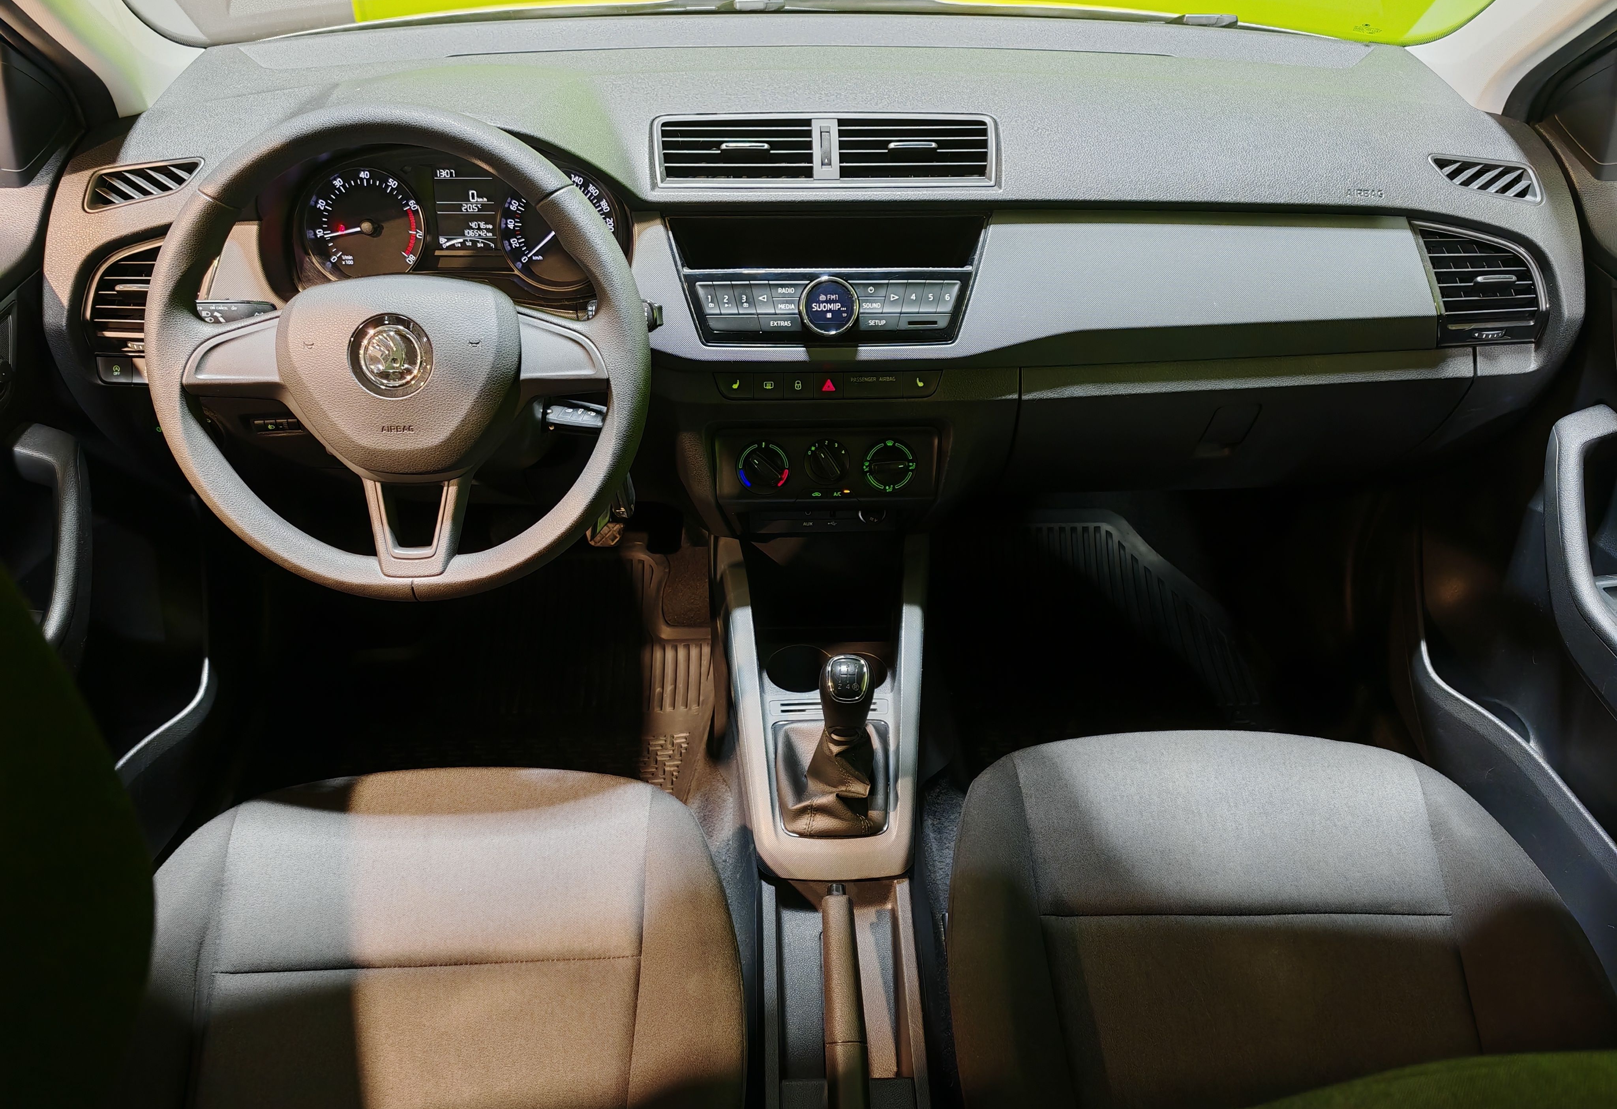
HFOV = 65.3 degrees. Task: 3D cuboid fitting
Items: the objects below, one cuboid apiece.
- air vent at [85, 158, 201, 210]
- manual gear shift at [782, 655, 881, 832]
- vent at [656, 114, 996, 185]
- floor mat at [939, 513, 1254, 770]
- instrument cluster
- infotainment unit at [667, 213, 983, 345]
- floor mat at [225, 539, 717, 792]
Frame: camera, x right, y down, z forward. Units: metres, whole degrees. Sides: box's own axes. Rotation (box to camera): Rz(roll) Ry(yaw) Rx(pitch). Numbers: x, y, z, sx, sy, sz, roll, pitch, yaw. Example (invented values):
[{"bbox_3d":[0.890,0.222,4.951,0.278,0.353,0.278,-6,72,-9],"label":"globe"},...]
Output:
[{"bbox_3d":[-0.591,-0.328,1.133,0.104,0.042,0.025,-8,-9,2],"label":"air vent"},{"bbox_3d":[0.019,0.134,1.048,0.088,0.155,0.120,0,34,-1],"label":"manual gear shift"},{"bbox_3d":[0.016,-0.373,1.168,0.308,0.065,0.045,0,12,-1],"label":"vent"},{"bbox_3d":[0.390,0.158,1.557,0.460,0.100,0.620,0,34,-1],"label":"floor mat"},{"bbox_3d":[-0.322,-0.301,1.170,0.308,0.142,0.070,0,10,-1],"label":"instrument cluster"},{"bbox_3d":[0.013,-0.234,1.070,0.262,0.110,0.055,0,13,-2],"label":"infotainment unit"},{"bbox_3d":[-0.380,0.191,1.522,0.510,0.100,0.620,0,34,-1],"label":"floor mat"}]

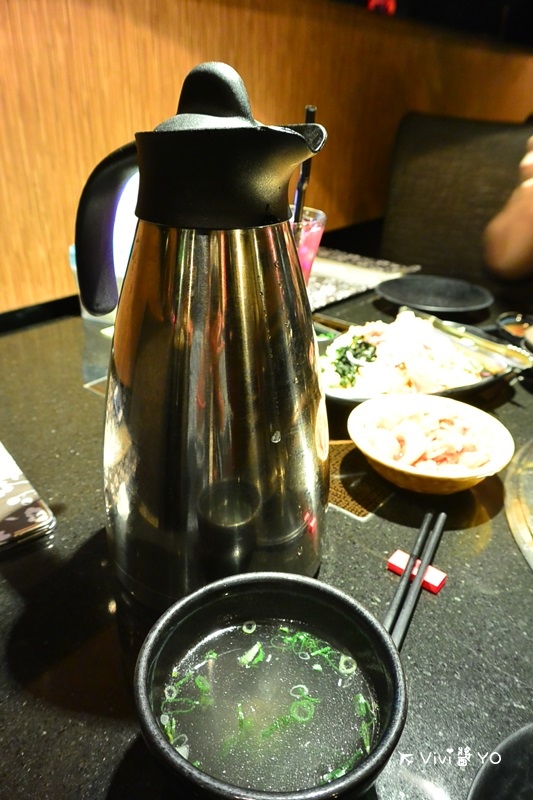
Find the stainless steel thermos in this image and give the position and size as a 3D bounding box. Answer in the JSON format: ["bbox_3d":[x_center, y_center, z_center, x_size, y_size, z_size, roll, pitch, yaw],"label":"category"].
[{"bbox_3d":[-0.033,-0.030,0.346,0.153,0.288,0.144,12,29,18],"label":"stainless steel thermos"}]

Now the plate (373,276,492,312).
[{"bbox_3d":[0.241,-0.145,0.868,0.161,0.022,0.161,2,28,0],"label":"plate"}]

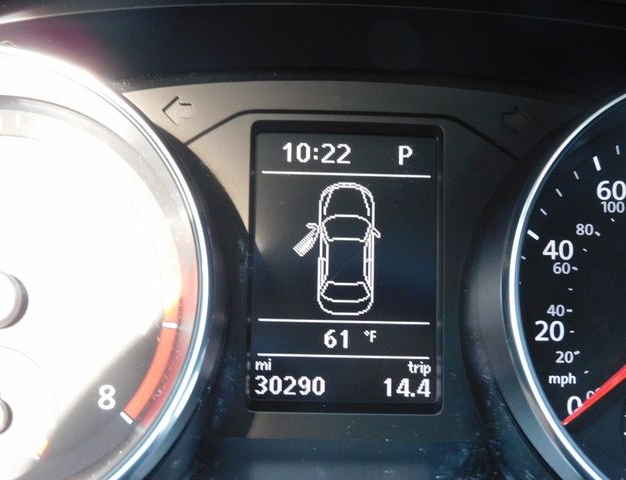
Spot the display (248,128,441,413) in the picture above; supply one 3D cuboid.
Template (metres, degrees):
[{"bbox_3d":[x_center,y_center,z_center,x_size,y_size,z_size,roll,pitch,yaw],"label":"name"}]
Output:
[{"bbox_3d":[0.008,0.007,0.320,0.047,0.070,0.012,1,-8,-2],"label":"display"}]

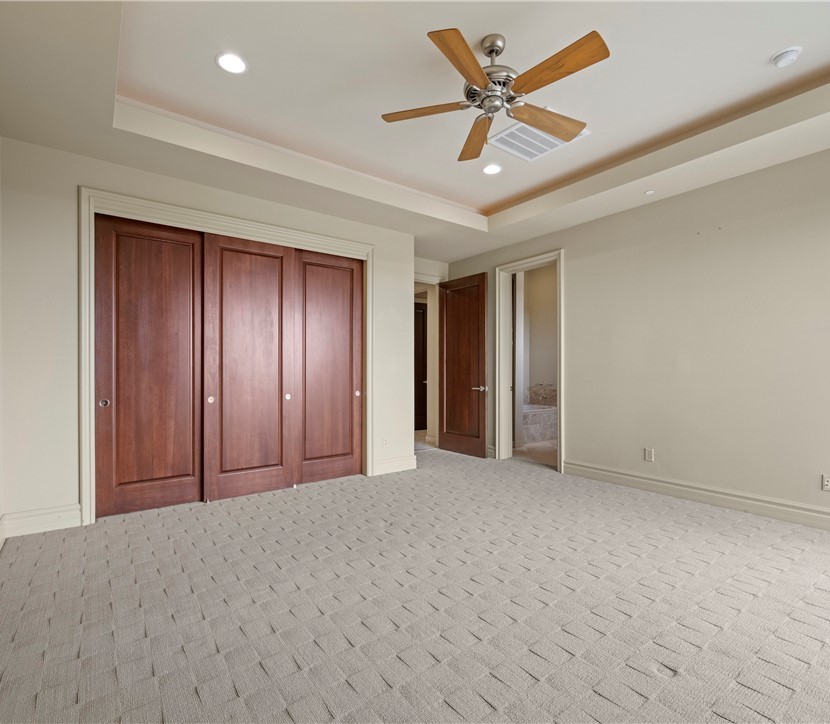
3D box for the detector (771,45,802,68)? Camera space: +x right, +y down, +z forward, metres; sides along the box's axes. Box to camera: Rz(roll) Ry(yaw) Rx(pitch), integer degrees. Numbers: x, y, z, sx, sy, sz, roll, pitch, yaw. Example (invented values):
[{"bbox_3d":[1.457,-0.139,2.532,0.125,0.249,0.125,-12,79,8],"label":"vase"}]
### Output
[{"bbox_3d":[2.275,-1.860,2.592,0.147,0.047,0.147,1,-1,-37],"label":"detector"}]

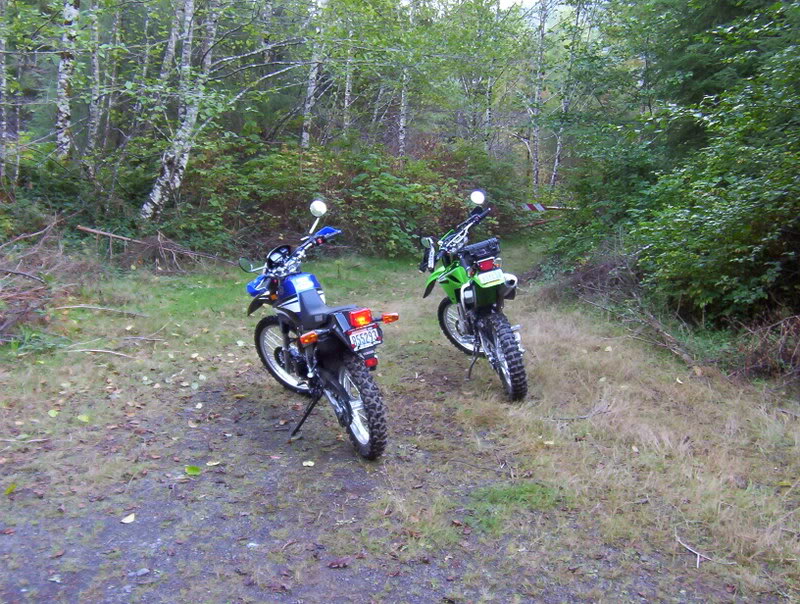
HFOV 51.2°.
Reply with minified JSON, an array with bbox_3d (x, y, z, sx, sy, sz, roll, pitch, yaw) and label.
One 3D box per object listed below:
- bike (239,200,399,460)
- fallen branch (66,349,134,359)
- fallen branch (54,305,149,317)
[{"bbox_3d":[-0.560,0.113,5.402,0.837,1.448,2.069,-9,12,-22],"label":"bike"},{"bbox_3d":[-2.687,0.450,7.562,0.743,0.074,0.128,2,9,14],"label":"fallen branch"},{"bbox_3d":[-3.474,0.083,9.757,1.311,0.099,0.158,3,10,17],"label":"fallen branch"}]

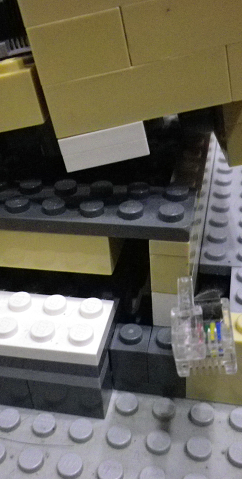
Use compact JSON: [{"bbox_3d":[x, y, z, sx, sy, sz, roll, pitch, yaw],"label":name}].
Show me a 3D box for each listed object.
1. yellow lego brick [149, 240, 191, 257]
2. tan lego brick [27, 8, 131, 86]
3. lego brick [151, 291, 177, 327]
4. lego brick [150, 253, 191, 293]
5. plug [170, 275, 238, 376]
[{"bbox_3d":[0.011,-0.001,0.105,0.008,0.003,0.010,4,36,12],"label":"yellow lego brick"},{"bbox_3d":[-0.007,-0.035,0.092,0.016,0.010,0.008,-10,24,9],"label":"tan lego brick"},{"bbox_3d":[0.011,0.013,0.116,0.008,0.010,0.010,4,34,11],"label":"lego brick"},{"bbox_3d":[0.011,0.005,0.110,0.008,0.010,0.010,4,34,11],"label":"lego brick"},{"bbox_3d":[0.013,0.014,0.084,0.010,0.008,0.014,-7,60,8],"label":"plug"}]

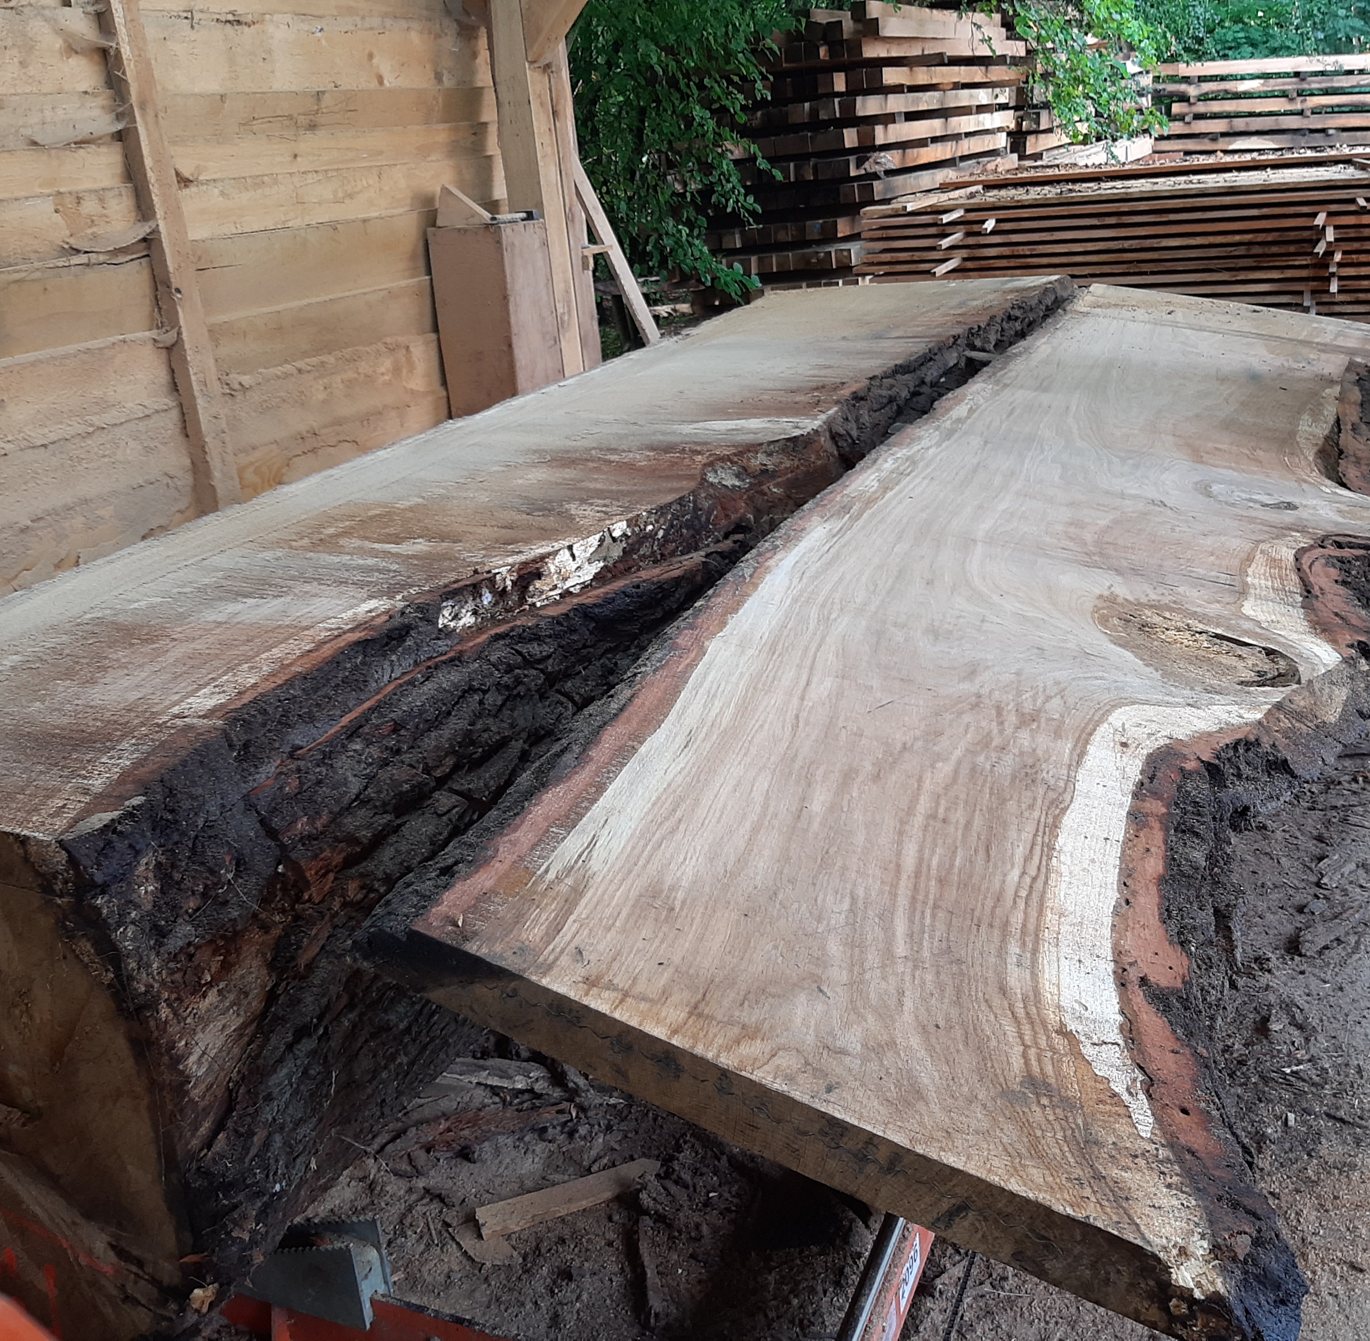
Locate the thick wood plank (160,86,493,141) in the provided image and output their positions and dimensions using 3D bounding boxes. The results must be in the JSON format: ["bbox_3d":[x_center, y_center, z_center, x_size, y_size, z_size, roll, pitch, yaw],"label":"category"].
[{"bbox_3d":[-1.091,-1.812,4.528,0.035,0.130,1.638,6,24,27],"label":"thick wood plank"}]

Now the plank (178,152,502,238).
[{"bbox_3d":[-1.071,-1.576,4.616,0.035,0.165,1.632,6,24,27],"label":"plank"}]

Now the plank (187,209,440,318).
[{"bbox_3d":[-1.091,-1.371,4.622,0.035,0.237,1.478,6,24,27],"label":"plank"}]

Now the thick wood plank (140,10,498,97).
[{"bbox_3d":[-1.097,-1.980,4.481,0.035,0.232,1.677,6,24,27],"label":"thick wood plank"}]

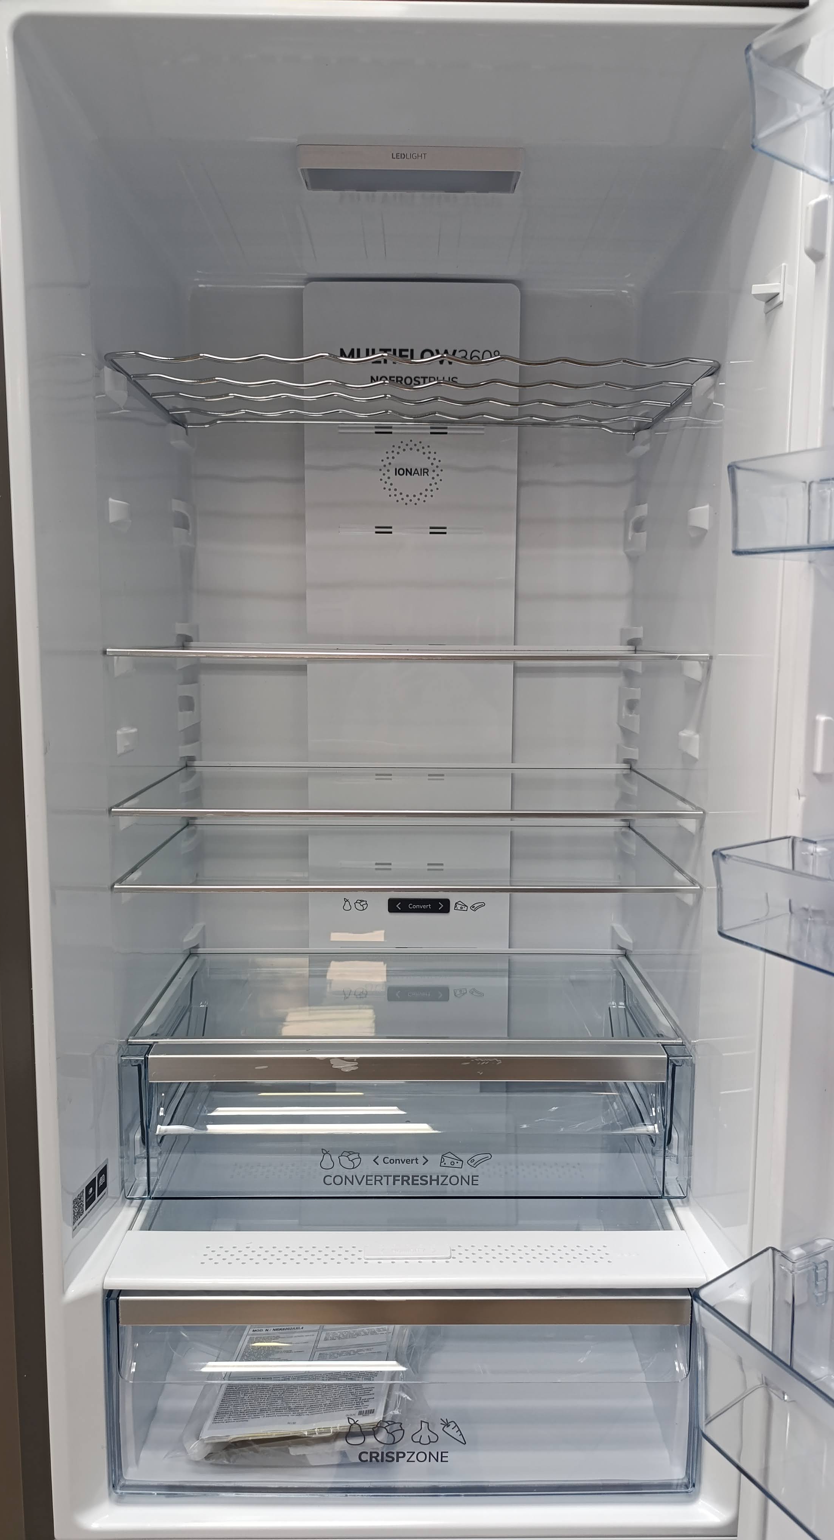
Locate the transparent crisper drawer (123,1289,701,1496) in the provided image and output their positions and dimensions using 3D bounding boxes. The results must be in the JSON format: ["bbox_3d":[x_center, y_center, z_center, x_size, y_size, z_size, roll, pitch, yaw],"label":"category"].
[{"bbox_3d":[-0.010,0.472,0.988,0.469,0.180,0.345,0,8,0],"label":"transparent crisper drawer"}]

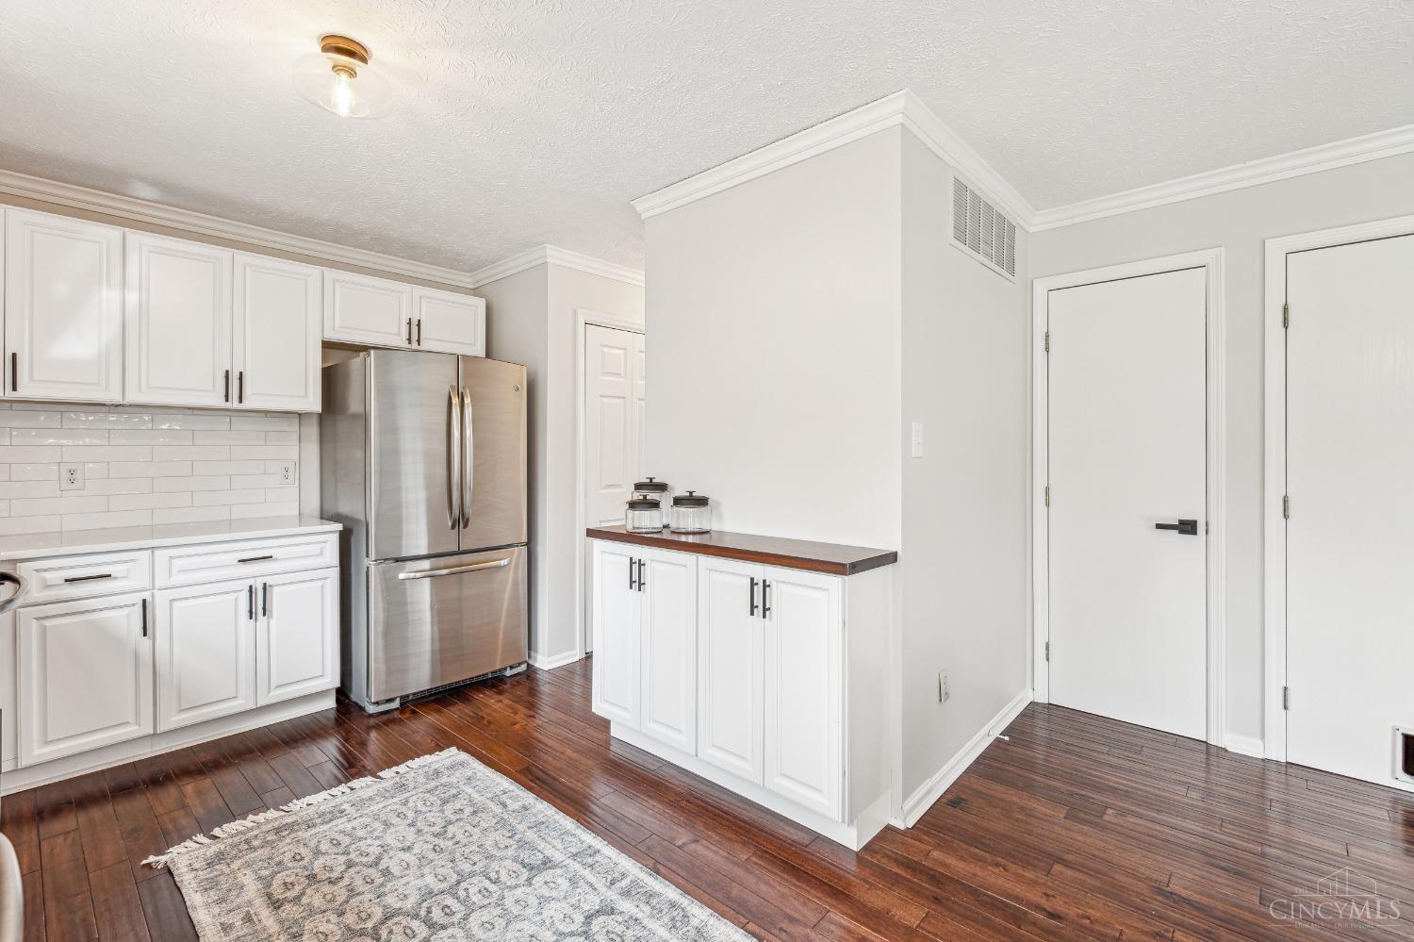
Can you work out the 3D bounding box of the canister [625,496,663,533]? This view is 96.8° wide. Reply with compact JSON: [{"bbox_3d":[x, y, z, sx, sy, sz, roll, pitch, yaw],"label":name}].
[{"bbox_3d":[-0.267,0.177,2.653,0.154,0.154,0.154,0,2,0],"label":"canister"}]

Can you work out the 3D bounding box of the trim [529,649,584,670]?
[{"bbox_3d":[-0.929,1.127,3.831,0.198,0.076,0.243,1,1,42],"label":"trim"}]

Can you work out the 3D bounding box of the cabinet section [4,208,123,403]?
[{"bbox_3d":[-2.664,-0.671,2.617,0.022,0.745,0.341,1,2,42],"label":"cabinet section"}]

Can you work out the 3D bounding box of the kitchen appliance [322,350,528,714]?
[{"bbox_3d":[-1.577,0.284,3.579,0.740,1.775,0.880,1,1,42],"label":"kitchen appliance"}]

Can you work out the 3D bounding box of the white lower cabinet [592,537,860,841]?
[{"bbox_3d":[0.074,0.750,2.442,1.253,0.897,0.332,1,2,42],"label":"white lower cabinet"}]

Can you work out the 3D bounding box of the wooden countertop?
[{"bbox_3d":[0.064,0.279,2.428,1.277,0.037,0.342,1,2,42],"label":"wooden countertop"}]

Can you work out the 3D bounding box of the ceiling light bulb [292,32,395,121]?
[{"bbox_3d":[-1.063,-1.152,1.845,0.267,0.172,0.267,1,1,42],"label":"ceiling light bulb"}]

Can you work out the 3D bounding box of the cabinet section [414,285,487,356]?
[{"bbox_3d":[-1.665,-0.883,3.896,0.330,0.356,0.454,1,2,42],"label":"cabinet section"}]

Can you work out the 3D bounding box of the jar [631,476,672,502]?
[{"bbox_3d":[-0.250,0.140,2.800,0.166,0.221,0.166,1,2,42],"label":"jar"}]

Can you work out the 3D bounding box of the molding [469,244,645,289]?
[{"bbox_3d":[-0.947,-1.252,4.176,0.940,0.083,0.880,1,2,42],"label":"molding"}]

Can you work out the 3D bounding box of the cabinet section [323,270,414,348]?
[{"bbox_3d":[-1.973,-0.876,3.556,0.330,0.356,0.462,1,2,42],"label":"cabinet section"}]

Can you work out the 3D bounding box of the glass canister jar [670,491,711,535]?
[{"bbox_3d":[-0.065,0.168,2.600,0.172,0.168,0.172,0,1,0],"label":"glass canister jar"}]

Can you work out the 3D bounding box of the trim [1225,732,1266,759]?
[{"bbox_3d":[2.226,1.135,2.600,0.125,0.078,0.018,1,1,42],"label":"trim"}]

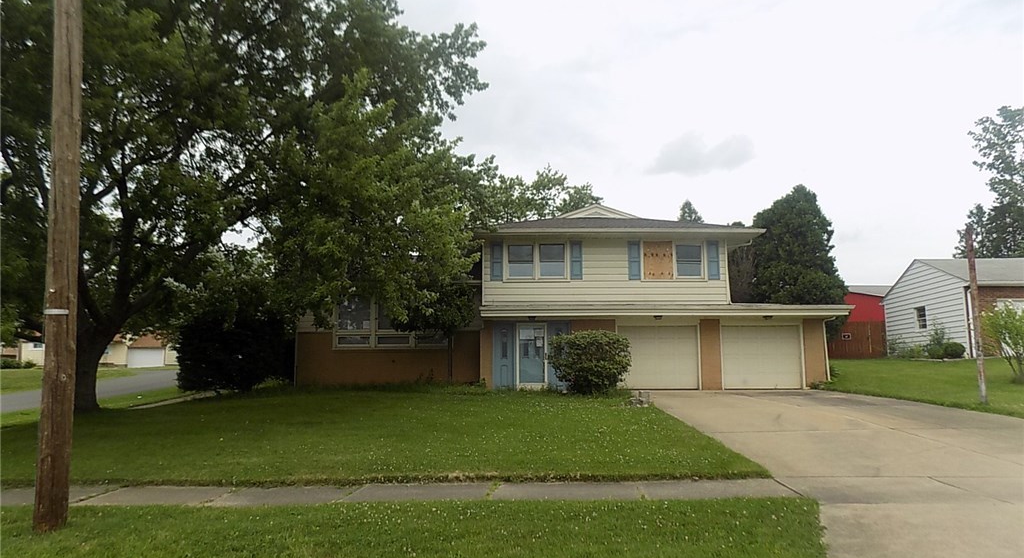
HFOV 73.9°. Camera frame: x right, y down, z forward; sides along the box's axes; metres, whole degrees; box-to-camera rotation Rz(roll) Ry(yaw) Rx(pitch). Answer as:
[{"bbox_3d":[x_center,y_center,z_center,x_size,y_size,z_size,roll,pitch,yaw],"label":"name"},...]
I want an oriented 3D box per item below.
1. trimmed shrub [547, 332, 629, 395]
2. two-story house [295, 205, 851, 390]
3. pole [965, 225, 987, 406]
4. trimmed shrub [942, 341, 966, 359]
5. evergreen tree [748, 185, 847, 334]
[{"bbox_3d":[2.388,2.591,21.242,2.500,1.950,2.350,0,-7,0],"label":"trimmed shrub"},{"bbox_3d":[1.654,0.806,27.025,19.000,6.900,9.500,0,-8,1],"label":"two-story house"},{"bbox_3d":[10.785,0.869,15.764,0.170,4.150,0.170,0,-7,0],"label":"pole"},{"bbox_3d":[17.009,2.748,26.154,0.920,0.720,0.920,0,-7,0],"label":"trimmed shrub"},{"bbox_3d":[14.013,-0.271,33.513,4.900,8.800,4.800,0,-7,0],"label":"evergreen tree"}]

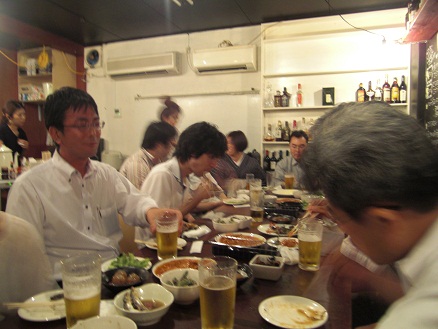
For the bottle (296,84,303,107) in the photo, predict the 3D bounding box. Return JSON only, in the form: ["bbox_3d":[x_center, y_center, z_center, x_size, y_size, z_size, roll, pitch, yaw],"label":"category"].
[{"bbox_3d":[0.978,-0.831,4.279,0.071,0.272,0.070,1,3,19],"label":"bottle"}]

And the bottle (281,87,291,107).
[{"bbox_3d":[0.817,-0.823,4.335,0.090,0.238,0.075,1,3,19],"label":"bottle"}]

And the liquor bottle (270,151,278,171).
[{"bbox_3d":[0.683,-0.022,4.420,0.076,0.275,0.076,1,3,19],"label":"liquor bottle"}]

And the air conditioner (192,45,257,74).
[{"bbox_3d":[0.079,-1.266,4.364,0.775,0.260,0.210,1,2,19],"label":"air conditioner"}]

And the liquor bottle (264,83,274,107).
[{"bbox_3d":[0.604,-0.827,4.258,0.108,0.301,0.108,1,2,19],"label":"liquor bottle"}]

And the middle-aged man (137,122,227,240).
[{"bbox_3d":[-0.150,0.375,1.770,0.620,1.170,0.480,1,2,15],"label":"middle-aged man"}]

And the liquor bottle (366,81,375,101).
[{"bbox_3d":[1.664,-0.787,3.894,0.088,0.254,0.075,1,2,19],"label":"liquor bottle"}]

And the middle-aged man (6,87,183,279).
[{"bbox_3d":[-0.440,0.407,1.266,0.640,1.360,0.520,2,3,32],"label":"middle-aged man"}]

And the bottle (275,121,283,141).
[{"bbox_3d":[0.719,-0.394,4.236,0.080,0.245,0.080,1,2,19],"label":"bottle"}]

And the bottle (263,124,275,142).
[{"bbox_3d":[0.632,-0.392,4.420,0.118,0.200,0.100,1,3,19],"label":"bottle"}]

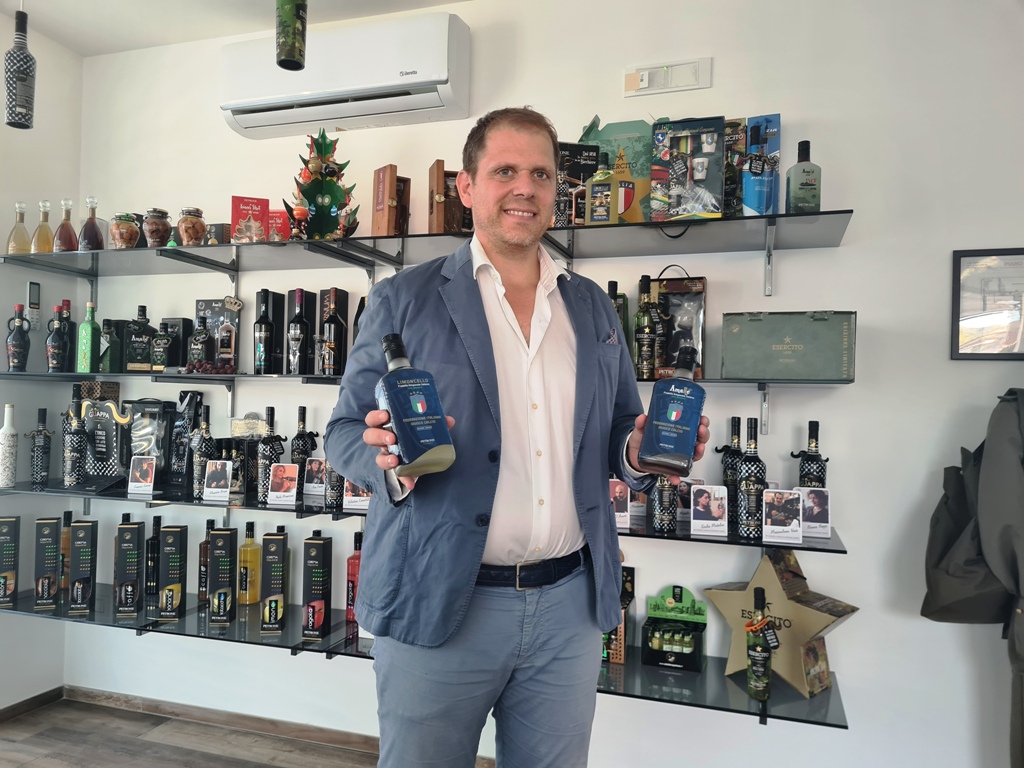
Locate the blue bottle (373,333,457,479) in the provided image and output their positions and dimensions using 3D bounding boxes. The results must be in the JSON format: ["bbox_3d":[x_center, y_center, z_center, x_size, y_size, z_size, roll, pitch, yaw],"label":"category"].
[{"bbox_3d":[-0.139,0.028,1.045,0.077,0.200,0.050,-11,-14,-28],"label":"blue bottle"}]

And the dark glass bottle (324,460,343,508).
[{"bbox_3d":[-0.554,0.234,2.444,0.075,0.312,0.075,1,-1,18],"label":"dark glass bottle"}]

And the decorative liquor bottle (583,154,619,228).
[{"bbox_3d":[0.241,-0.521,2.063,0.090,0.204,0.058,1,-1,18],"label":"decorative liquor bottle"}]

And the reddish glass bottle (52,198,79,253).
[{"bbox_3d":[-1.621,-0.561,2.794,0.083,0.224,0.083,1,-1,18],"label":"reddish glass bottle"}]

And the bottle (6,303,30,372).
[{"bbox_3d":[-1.809,-0.162,2.821,0.071,0.257,0.066,2,-1,-22],"label":"bottle"}]

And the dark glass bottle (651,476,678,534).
[{"bbox_3d":[0.429,0.248,2.137,0.075,0.312,0.075,1,-1,11],"label":"dark glass bottle"}]

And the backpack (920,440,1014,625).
[{"bbox_3d":[1.204,0.377,1.980,0.280,0.470,0.180,1,-1,18],"label":"backpack"}]

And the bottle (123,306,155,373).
[{"bbox_3d":[-1.302,-0.158,2.706,0.110,0.241,0.055,1,-1,14],"label":"bottle"}]

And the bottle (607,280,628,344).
[{"bbox_3d":[0.284,-0.151,2.145,0.062,0.282,0.062,1,-1,7],"label":"bottle"}]

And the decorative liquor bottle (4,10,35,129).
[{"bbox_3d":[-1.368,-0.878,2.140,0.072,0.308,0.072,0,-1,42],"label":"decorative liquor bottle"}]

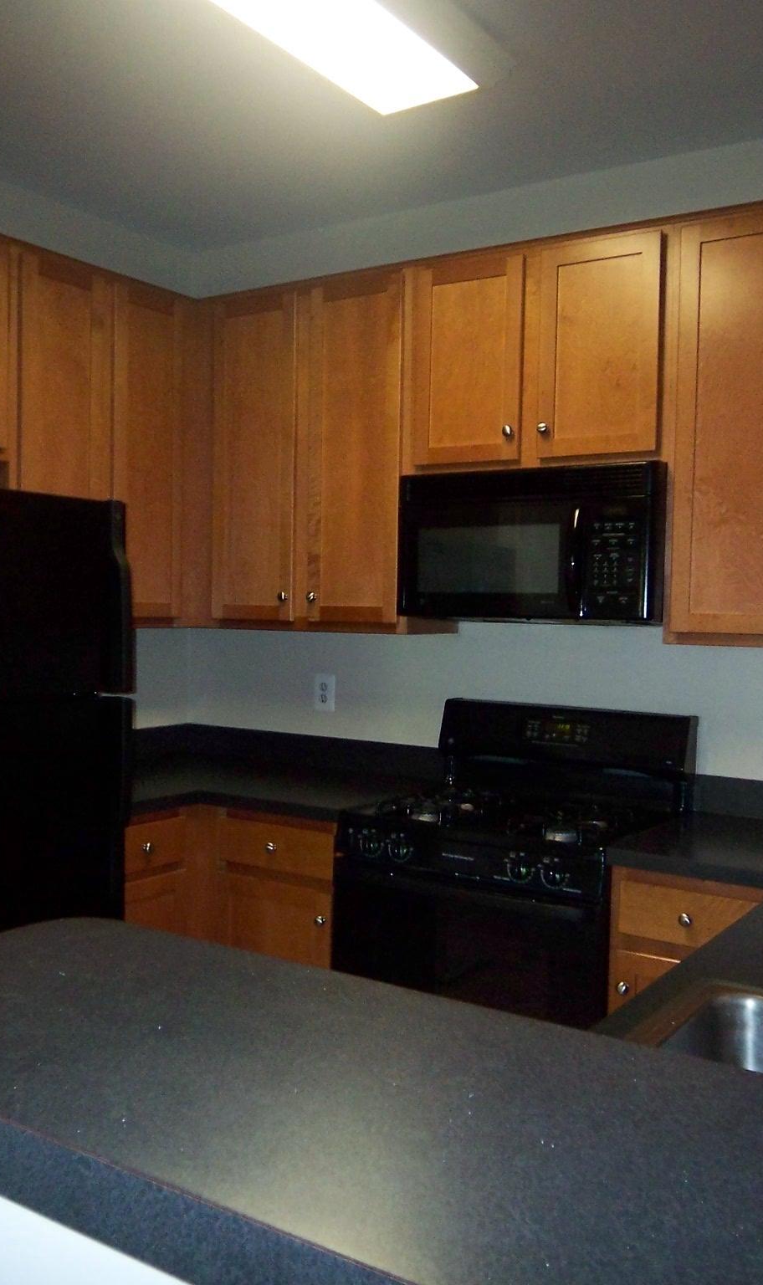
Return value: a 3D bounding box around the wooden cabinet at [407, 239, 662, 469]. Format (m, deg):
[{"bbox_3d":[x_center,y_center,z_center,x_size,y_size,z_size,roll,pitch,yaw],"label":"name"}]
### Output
[{"bbox_3d":[0.476,-0.765,3.148,0.769,0.593,0.331,2,3,33],"label":"wooden cabinet"}]

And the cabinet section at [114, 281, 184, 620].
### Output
[{"bbox_3d":[-0.852,-0.573,3.600,0.326,1.007,0.301,2,3,33],"label":"cabinet section"}]

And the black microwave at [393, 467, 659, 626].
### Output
[{"bbox_3d":[0.456,-0.266,3.149,0.763,0.412,0.379,2,3,33],"label":"black microwave"}]

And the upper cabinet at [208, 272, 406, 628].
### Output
[{"bbox_3d":[-0.173,-0.566,3.577,0.771,1.049,0.331,2,3,33],"label":"upper cabinet"}]

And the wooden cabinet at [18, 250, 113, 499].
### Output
[{"bbox_3d":[-1.014,-0.567,3.298,0.331,1.049,0.372,2,3,33],"label":"wooden cabinet"}]

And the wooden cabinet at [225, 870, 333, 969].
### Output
[{"bbox_3d":[-0.130,0.996,3.418,0.402,0.717,0.636,2,3,33],"label":"wooden cabinet"}]

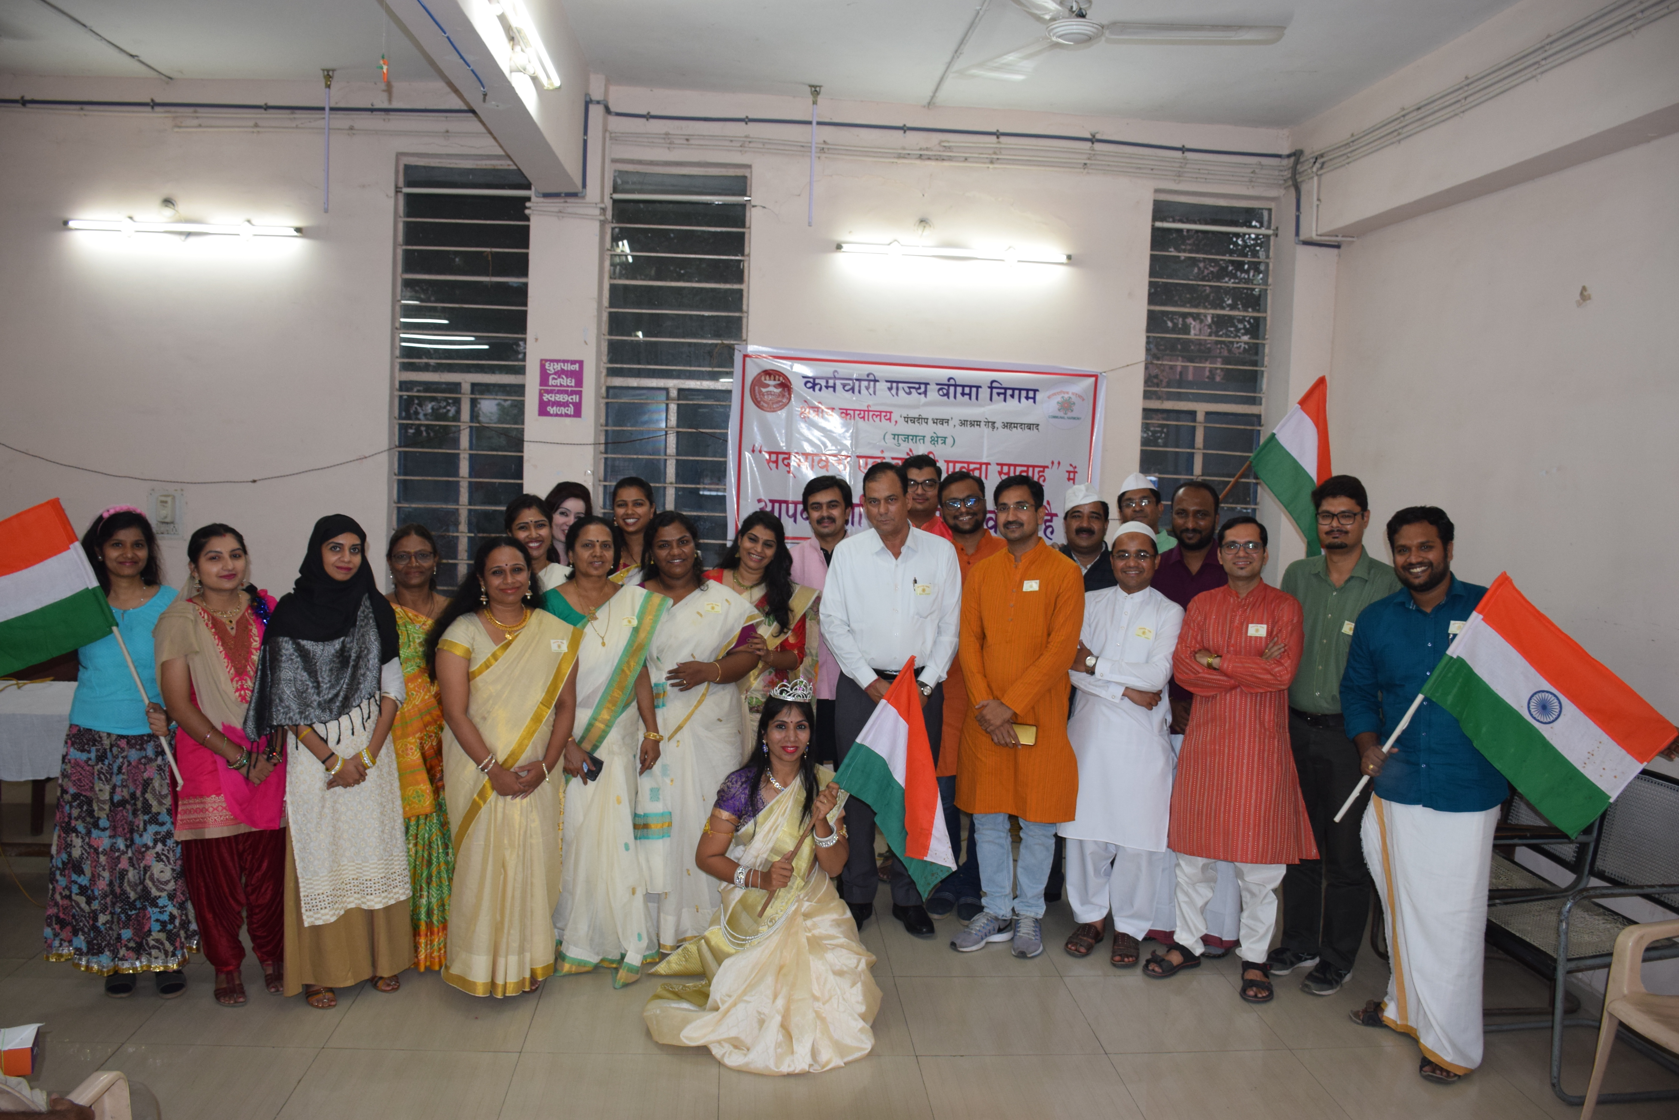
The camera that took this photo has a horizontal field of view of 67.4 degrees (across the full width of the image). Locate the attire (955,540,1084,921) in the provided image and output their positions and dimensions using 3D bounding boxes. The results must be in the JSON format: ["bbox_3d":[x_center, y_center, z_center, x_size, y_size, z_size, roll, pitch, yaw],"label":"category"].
[{"bbox_3d":[0.662,0.637,4.636,0.485,1.426,0.360,3,5,12],"label":"attire"}]

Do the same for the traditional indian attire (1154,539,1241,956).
[{"bbox_3d":[1.313,0.692,4.770,0.490,1.530,0.320,3,5,11],"label":"traditional indian attire"}]

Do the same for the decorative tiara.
[{"bbox_3d":[-0.151,0.413,3.980,0.140,0.075,0.095,6,6,-13],"label":"decorative tiara"}]

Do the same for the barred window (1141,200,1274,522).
[{"bbox_3d":[1.962,-0.768,6.815,0.690,2.410,0.120,2,5,-5],"label":"barred window"}]

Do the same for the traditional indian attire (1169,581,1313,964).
[{"bbox_3d":[1.399,0.751,4.394,0.517,1.365,0.420,4,5,18],"label":"traditional indian attire"}]

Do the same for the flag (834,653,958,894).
[{"bbox_3d":[0.165,0.654,3.780,0.370,0.700,0.160,1,5,-10],"label":"flag"}]

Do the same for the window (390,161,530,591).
[{"bbox_3d":[-1.962,-0.869,6.500,0.700,2.380,0.120,2,5,-5],"label":"window"}]

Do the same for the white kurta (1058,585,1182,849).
[{"bbox_3d":[1.024,0.577,4.559,0.465,0.982,0.400,3,5,17],"label":"white kurta"}]

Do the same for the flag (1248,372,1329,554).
[{"bbox_3d":[1.794,-0.331,5.000,0.340,0.800,0.160,2,5,0],"label":"flag"}]

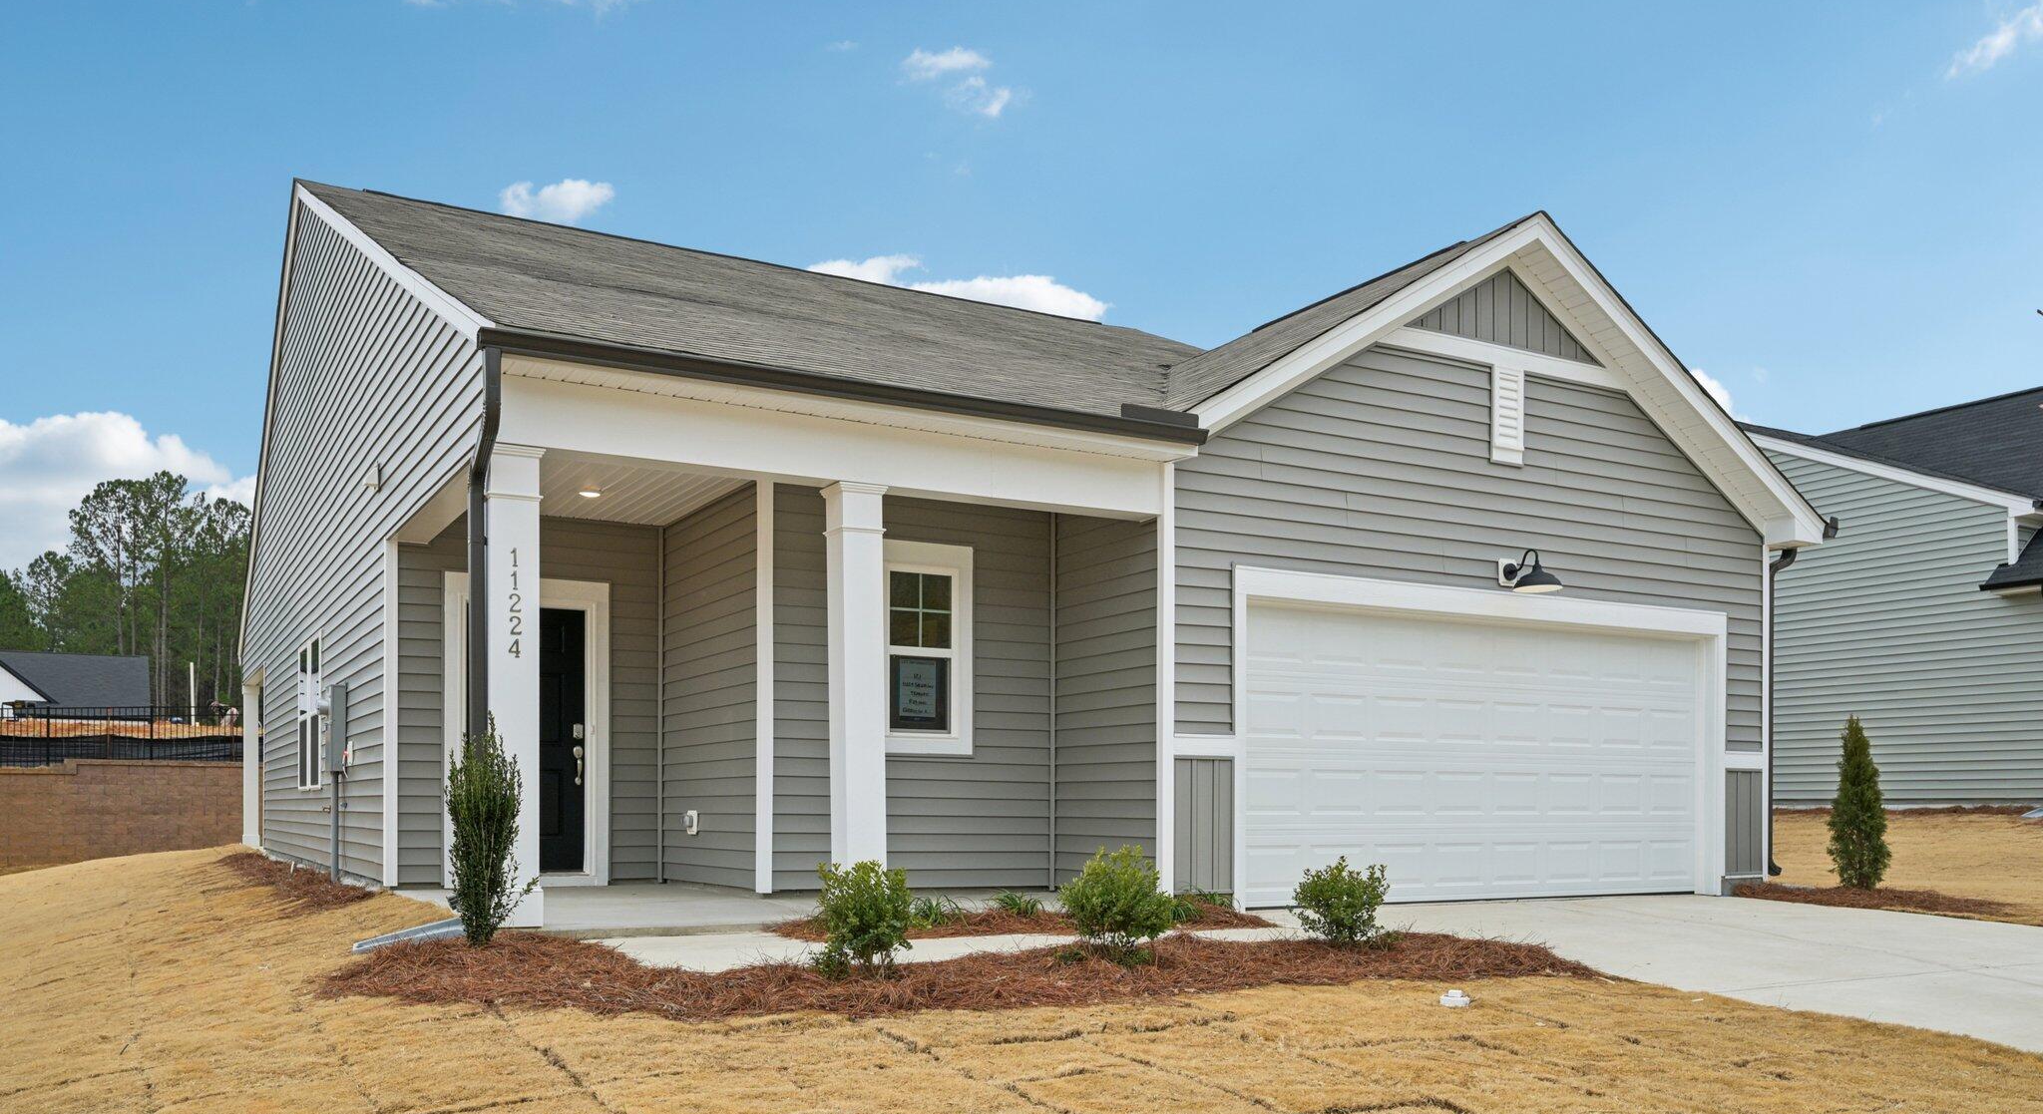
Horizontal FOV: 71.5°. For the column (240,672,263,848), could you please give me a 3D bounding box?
[{"bbox_3d":[-11.040,2.910,20.357,0.283,2.473,0.283,3,-7,-29],"label":"column"}]

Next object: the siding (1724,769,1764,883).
[{"bbox_3d":[6.022,2.223,11.829,0.474,0.919,0.050,3,-7,-29],"label":"siding"}]

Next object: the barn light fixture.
[{"bbox_3d":[3.829,0.108,10.617,0.363,0.343,0.454,3,-7,-29],"label":"barn light fixture"}]

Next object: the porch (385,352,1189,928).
[{"bbox_3d":[-1.843,0.696,10.143,4.391,3.099,3.634,3,-7,-29],"label":"porch"}]

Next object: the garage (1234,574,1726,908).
[{"bbox_3d":[3.614,1.497,10.815,4.846,2.160,0.121,3,-7,-29],"label":"garage"}]

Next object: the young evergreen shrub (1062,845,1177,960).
[{"bbox_3d":[0.483,1.743,7.155,0.565,0.575,0.545,0,-6,0],"label":"young evergreen shrub"}]

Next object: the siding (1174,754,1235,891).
[{"bbox_3d":[1.231,1.810,9.517,0.485,0.919,0.050,3,-7,-29],"label":"siding"}]

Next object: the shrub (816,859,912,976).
[{"bbox_3d":[-0.725,1.657,6.543,0.454,0.525,0.454,0,-6,0],"label":"shrub"}]

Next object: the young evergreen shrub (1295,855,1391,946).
[{"bbox_3d":[1.743,1.874,7.708,0.525,0.495,0.505,0,-6,0],"label":"young evergreen shrub"}]

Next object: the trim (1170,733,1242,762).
[{"bbox_3d":[1.241,1.279,9.552,0.535,0.156,0.050,3,-7,-29],"label":"trim"}]

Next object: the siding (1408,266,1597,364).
[{"bbox_3d":[3.751,-1.919,10.930,2.049,0.606,0.061,3,-7,-29],"label":"siding"}]

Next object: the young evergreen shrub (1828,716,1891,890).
[{"bbox_3d":[7.242,2.127,12.273,0.555,1.494,0.535,3,-7,-29],"label":"young evergreen shrub"}]

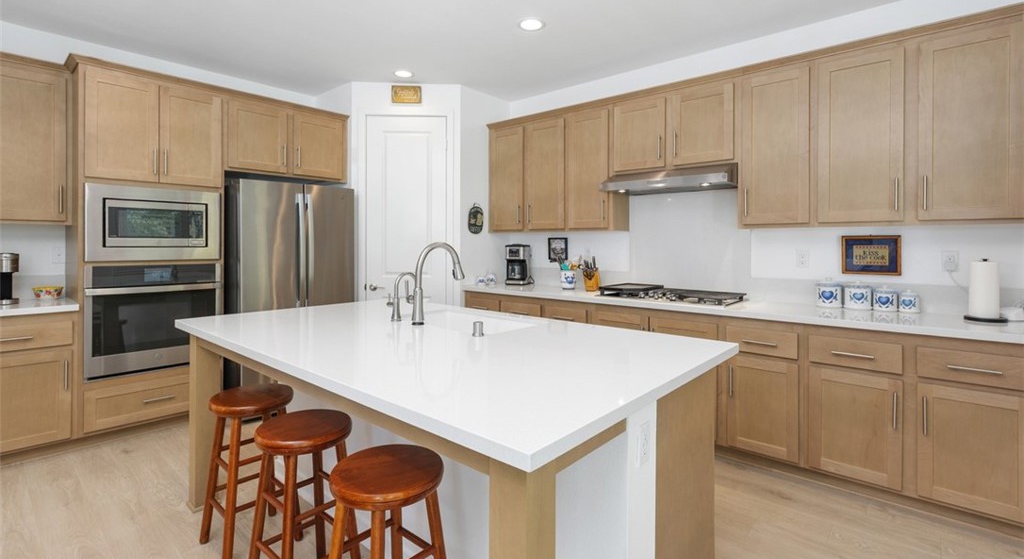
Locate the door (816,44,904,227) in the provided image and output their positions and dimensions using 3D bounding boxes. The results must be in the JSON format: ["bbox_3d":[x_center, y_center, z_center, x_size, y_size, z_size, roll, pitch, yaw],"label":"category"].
[{"bbox_3d":[1.906,-0.769,2.499,0.374,0.909,0.023,2,4,40],"label":"door"}]

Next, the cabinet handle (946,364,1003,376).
[{"bbox_3d":[2.160,0.422,2.128,0.184,0.014,0.035,3,4,41],"label":"cabinet handle"}]

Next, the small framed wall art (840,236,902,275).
[{"bbox_3d":[2.267,-0.151,2.876,0.293,0.243,0.022,3,4,41],"label":"small framed wall art"}]

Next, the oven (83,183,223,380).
[{"bbox_3d":[-2.652,-0.014,3.352,0.605,1.272,0.760,3,4,42],"label":"oven"}]

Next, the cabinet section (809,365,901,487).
[{"bbox_3d":[1.728,0.739,2.302,0.376,0.536,0.028,2,3,40],"label":"cabinet section"}]

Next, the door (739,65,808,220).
[{"bbox_3d":[1.702,-0.839,2.945,0.386,0.970,0.030,3,4,41],"label":"door"}]

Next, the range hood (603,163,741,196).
[{"bbox_3d":[1.143,-0.705,3.255,0.915,0.131,0.508,2,4,40],"label":"range hood"}]

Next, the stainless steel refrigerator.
[{"bbox_3d":[-1.972,0.102,3.951,0.826,1.770,0.908,3,4,42],"label":"stainless steel refrigerator"}]

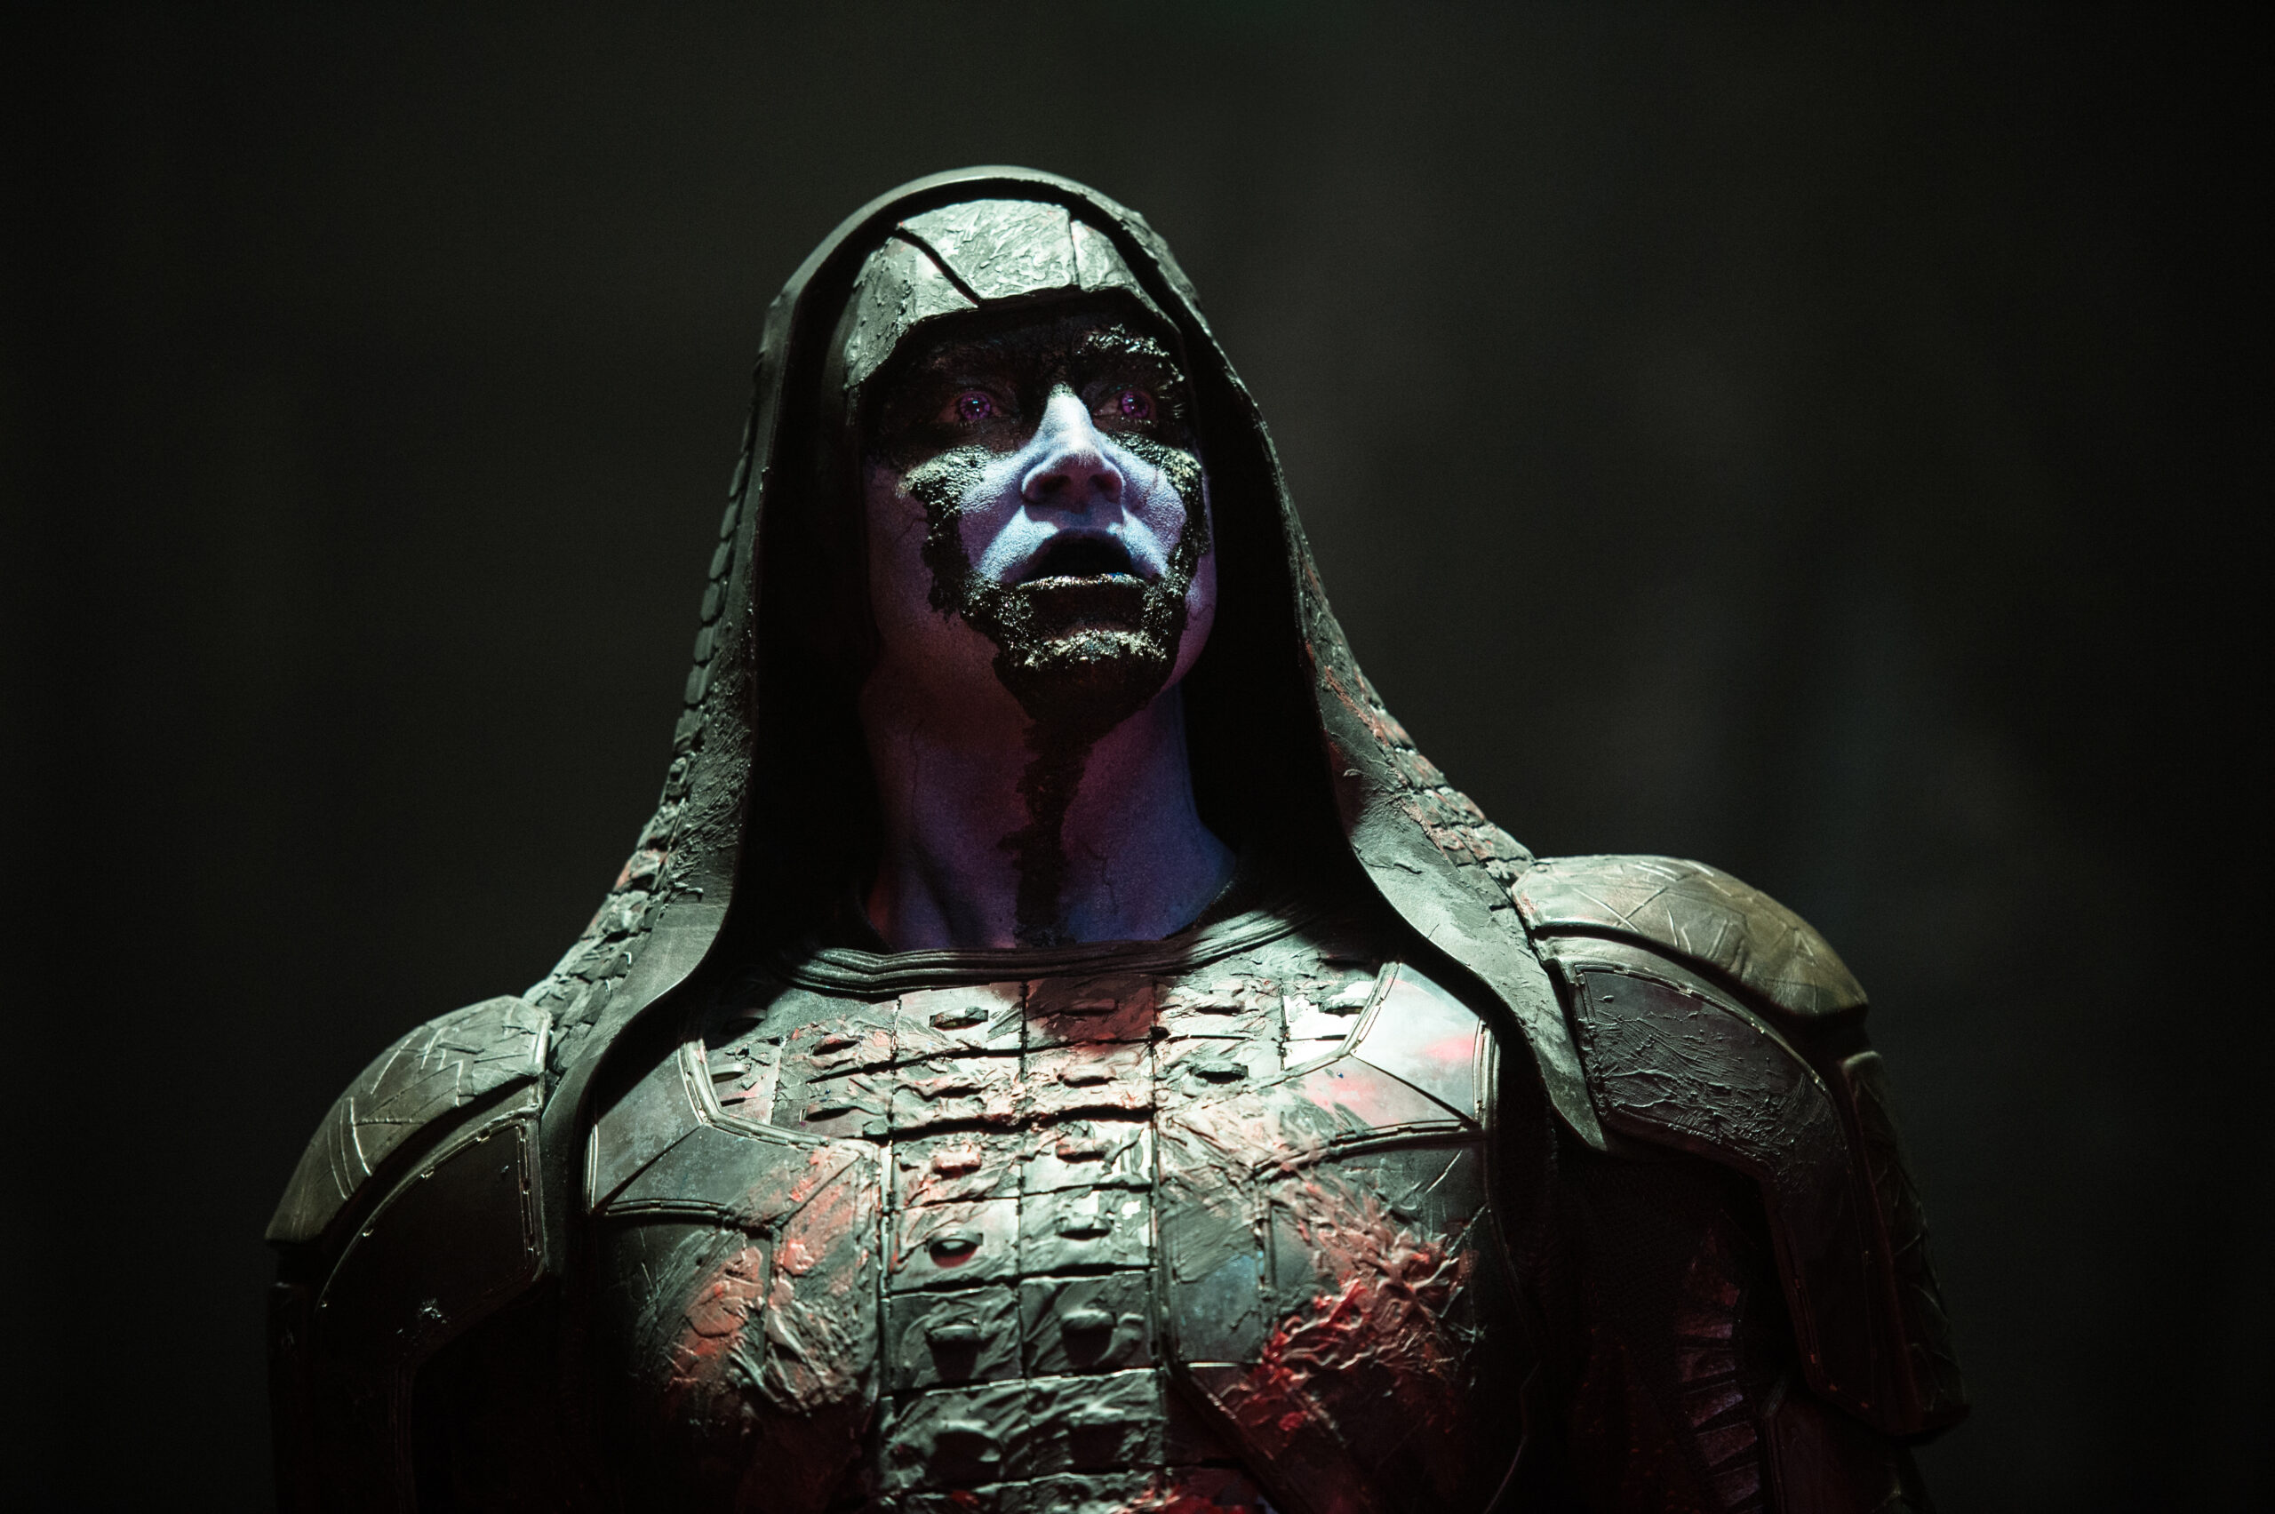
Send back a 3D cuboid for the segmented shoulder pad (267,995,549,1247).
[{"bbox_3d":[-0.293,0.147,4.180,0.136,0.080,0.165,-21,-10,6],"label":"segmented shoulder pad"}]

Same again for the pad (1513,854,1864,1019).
[{"bbox_3d":[0.219,0.068,4.110,0.143,0.072,0.165,8,-10,11],"label":"pad"}]

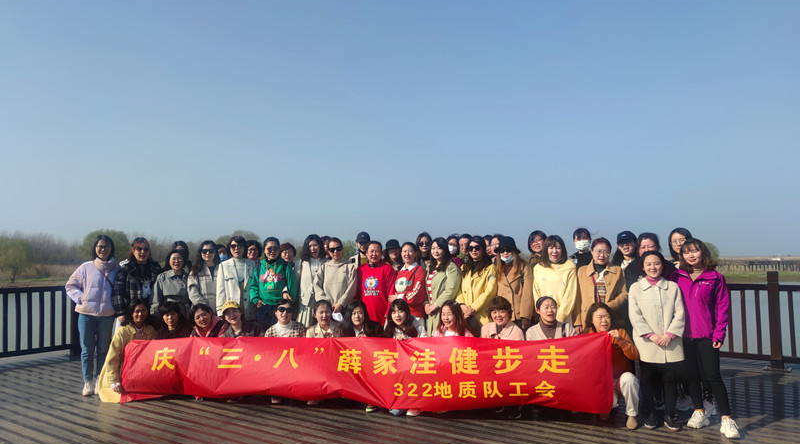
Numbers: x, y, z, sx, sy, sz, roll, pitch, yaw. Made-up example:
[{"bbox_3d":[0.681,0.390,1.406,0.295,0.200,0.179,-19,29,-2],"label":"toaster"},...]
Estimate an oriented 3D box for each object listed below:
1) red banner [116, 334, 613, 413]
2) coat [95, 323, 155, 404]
[{"bbox_3d":[-0.467,1.386,5.230,4.720,0.760,0.250,-1,-4,7],"label":"red banner"},{"bbox_3d":[-2.810,1.399,5.720,0.570,0.800,0.460,1,-4,-10],"label":"coat"}]

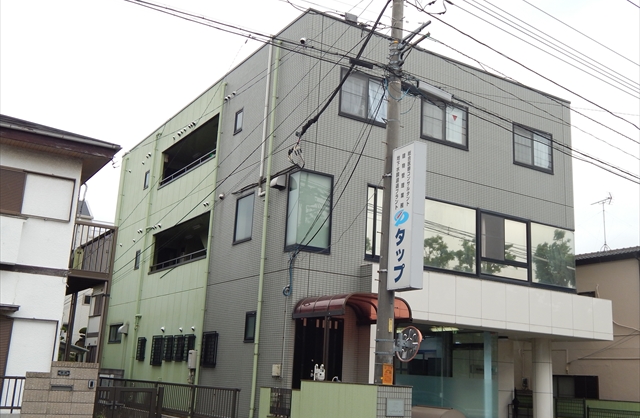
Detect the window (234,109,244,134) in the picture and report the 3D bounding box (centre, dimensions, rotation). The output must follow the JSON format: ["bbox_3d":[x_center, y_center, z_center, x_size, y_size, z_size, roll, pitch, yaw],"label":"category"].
[{"bbox_3d":[-2.356,-2.573,20.695,0.120,0.702,0.520,11,-16,-30],"label":"window"}]

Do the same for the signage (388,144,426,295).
[{"bbox_3d":[1.592,0.147,12.776,0.269,2.645,0.712,10,-15,-26],"label":"signage"}]

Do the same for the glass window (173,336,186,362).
[{"bbox_3d":[-4.393,4.350,21.896,0.140,0.780,0.700,11,-16,-30],"label":"glass window"}]

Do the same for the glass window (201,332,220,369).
[{"bbox_3d":[-3.119,3.978,19.861,0.140,0.950,0.920,11,-16,-30],"label":"glass window"}]

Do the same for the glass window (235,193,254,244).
[{"bbox_3d":[-2.052,0.288,19.263,0.120,1.316,1.130,11,-16,-30],"label":"glass window"}]

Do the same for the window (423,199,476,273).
[{"bbox_3d":[3.585,0.797,19.292,1.966,1.908,0.100,11,-16,-30],"label":"window"}]

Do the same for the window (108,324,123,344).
[{"bbox_3d":[-8.224,5.033,28.280,0.100,0.765,1.800,11,-16,-30],"label":"window"}]

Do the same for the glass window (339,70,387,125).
[{"bbox_3d":[1.290,-2.896,18.630,1.770,1.330,0.100,11,-16,-30],"label":"glass window"}]

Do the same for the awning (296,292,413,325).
[{"bbox_3d":[0.733,2.253,15.942,1.820,0.560,2.130,11,-16,-30],"label":"awning"}]

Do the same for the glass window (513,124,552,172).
[{"bbox_3d":[6.601,-1.844,21.770,1.777,1.313,0.120,11,-16,-30],"label":"glass window"}]

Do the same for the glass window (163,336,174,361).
[{"bbox_3d":[-4.890,4.468,22.509,0.160,0.783,0.526,11,-16,-30],"label":"glass window"}]

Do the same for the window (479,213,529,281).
[{"bbox_3d":[5.355,1.123,20.367,1.970,1.840,0.100,11,-16,-30],"label":"window"}]

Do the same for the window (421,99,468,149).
[{"bbox_3d":[3.577,-2.466,19.984,1.765,1.355,0.100,11,-16,-30],"label":"window"}]

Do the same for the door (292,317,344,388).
[{"bbox_3d":[-0.049,3.561,16.417,1.341,2.051,0.100,11,-16,-30],"label":"door"}]

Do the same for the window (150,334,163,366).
[{"bbox_3d":[-5.442,4.700,23.356,0.160,0.938,0.691,11,-16,-30],"label":"window"}]

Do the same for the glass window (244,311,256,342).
[{"bbox_3d":[-1.777,3.025,18.023,0.100,0.785,0.600,11,-16,-30],"label":"glass window"}]

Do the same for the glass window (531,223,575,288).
[{"bbox_3d":[7.071,1.476,21.381,1.966,1.900,0.100,11,-16,-30],"label":"glass window"}]

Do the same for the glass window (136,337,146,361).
[{"bbox_3d":[-6.351,4.996,24.999,0.140,0.805,0.730,11,-16,-30],"label":"glass window"}]

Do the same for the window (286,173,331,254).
[{"bbox_3d":[-0.247,0.094,17.211,1.030,1.933,0.491,11,-16,-30],"label":"window"}]

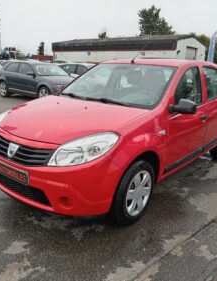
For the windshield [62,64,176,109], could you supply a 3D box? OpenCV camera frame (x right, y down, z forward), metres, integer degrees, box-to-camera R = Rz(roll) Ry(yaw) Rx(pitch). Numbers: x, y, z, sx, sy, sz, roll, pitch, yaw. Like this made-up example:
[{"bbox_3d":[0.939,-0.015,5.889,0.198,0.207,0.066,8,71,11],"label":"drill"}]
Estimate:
[{"bbox_3d":[0.119,-0.691,3.218,1.380,0.160,0.820,15,54,37],"label":"windshield"}]

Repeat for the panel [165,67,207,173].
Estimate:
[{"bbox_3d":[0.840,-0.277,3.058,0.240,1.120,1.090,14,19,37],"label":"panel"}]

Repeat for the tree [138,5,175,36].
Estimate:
[{"bbox_3d":[6.755,-15.349,42.377,6.800,10.800,6.800,3,15,0],"label":"tree"}]

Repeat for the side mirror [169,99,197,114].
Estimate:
[{"bbox_3d":[0.739,-0.329,2.655,0.230,0.165,0.150,14,19,37],"label":"side mirror"}]

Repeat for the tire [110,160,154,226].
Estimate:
[{"bbox_3d":[0.216,0.458,2.503,0.190,0.620,0.620,15,19,37],"label":"tire"}]

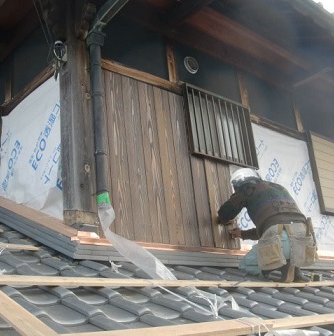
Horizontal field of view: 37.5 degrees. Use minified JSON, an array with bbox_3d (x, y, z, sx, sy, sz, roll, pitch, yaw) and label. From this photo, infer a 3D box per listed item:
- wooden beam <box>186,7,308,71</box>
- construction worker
[{"bbox_3d":[0.801,-1.219,4.778,1.650,0.150,0.160,12,-26,-40],"label":"wooden beam"},{"bbox_3d":[0.807,0.475,4.031,0.700,0.940,0.620,12,-26,-40],"label":"construction worker"}]

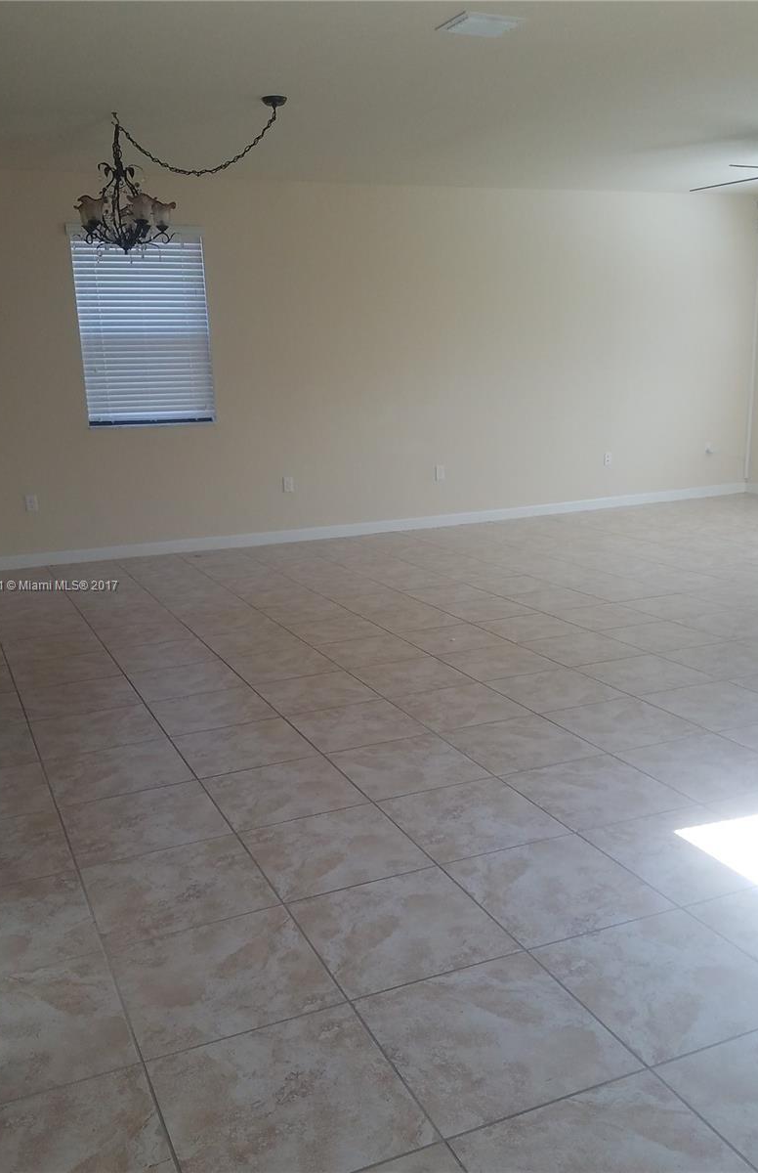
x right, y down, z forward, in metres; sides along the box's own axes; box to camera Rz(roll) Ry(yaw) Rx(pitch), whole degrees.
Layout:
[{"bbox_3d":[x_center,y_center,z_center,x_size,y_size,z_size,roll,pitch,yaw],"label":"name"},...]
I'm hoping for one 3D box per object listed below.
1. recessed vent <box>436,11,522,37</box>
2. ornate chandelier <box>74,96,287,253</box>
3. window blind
[{"bbox_3d":[0.430,-2.382,3.752,0.290,0.030,0.235,-7,15,-20],"label":"recessed vent"},{"bbox_3d":[-1.103,-2.245,4.863,1.270,0.740,0.570,1,15,12],"label":"ornate chandelier"},{"bbox_3d":[-1.734,-1.928,6.549,0.930,1.380,0.070,-7,15,-20],"label":"window blind"}]

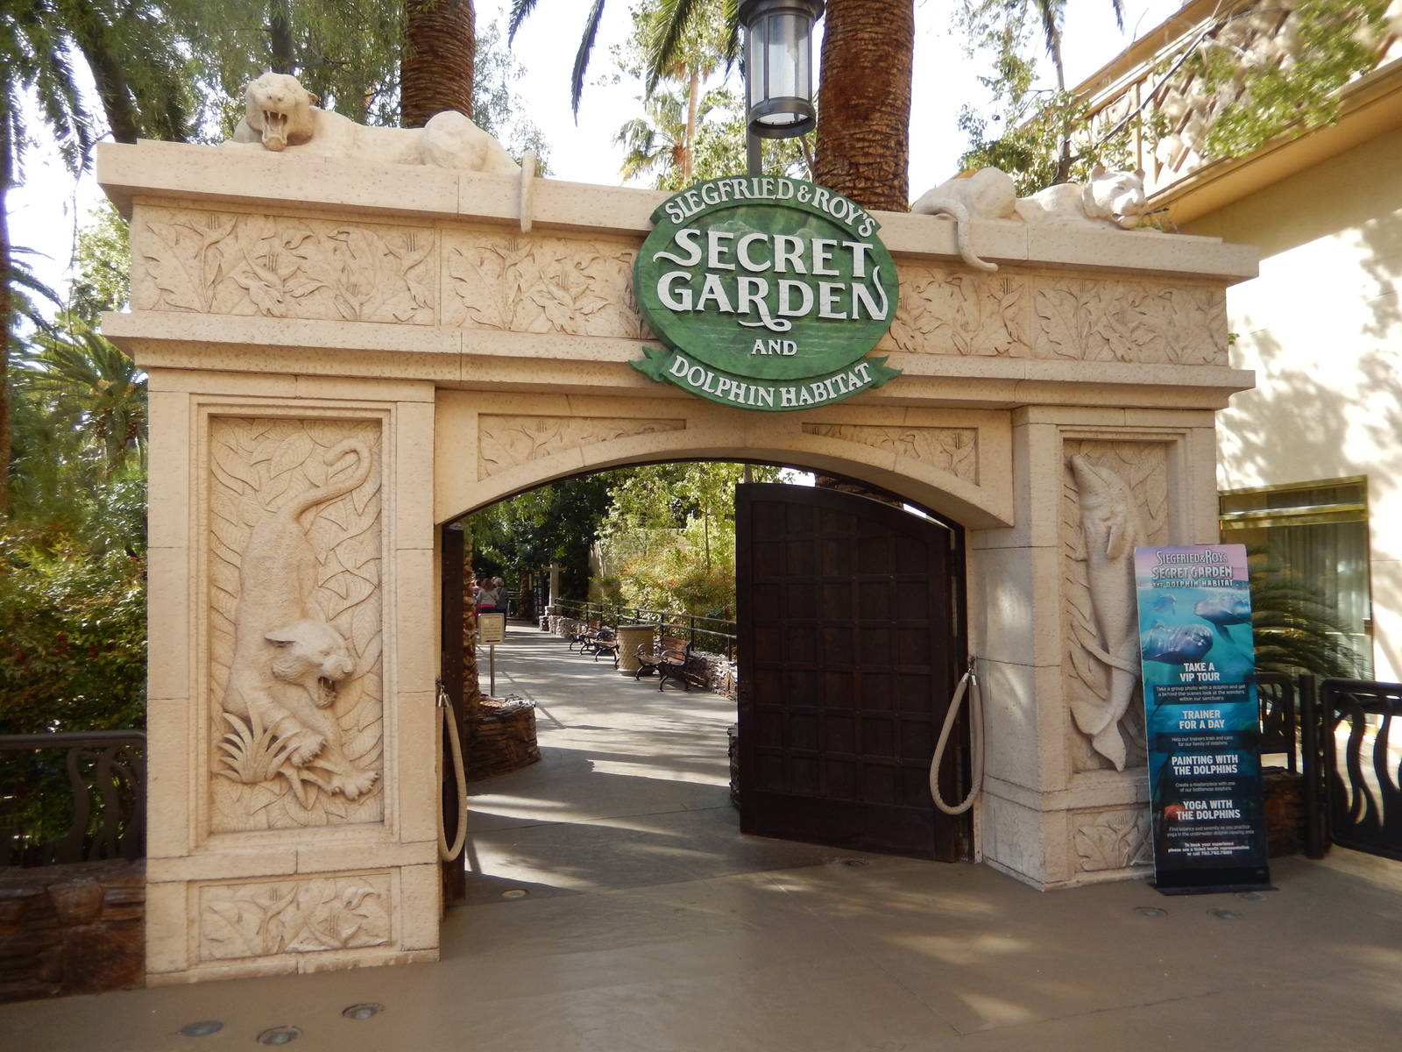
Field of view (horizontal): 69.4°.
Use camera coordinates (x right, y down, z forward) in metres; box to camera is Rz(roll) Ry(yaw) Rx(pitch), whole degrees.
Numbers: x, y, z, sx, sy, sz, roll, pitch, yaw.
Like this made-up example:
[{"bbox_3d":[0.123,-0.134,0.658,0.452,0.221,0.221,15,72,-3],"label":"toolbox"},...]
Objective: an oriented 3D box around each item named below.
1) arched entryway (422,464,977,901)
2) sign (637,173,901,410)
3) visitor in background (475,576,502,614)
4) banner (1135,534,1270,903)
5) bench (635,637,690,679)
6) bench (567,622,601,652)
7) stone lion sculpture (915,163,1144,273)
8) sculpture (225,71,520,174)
[{"bbox_3d":[0.204,0.775,5.479,3.120,2.420,0.600,0,-3,-15],"label":"arched entryway"},{"bbox_3d":[0.352,-1.155,4.984,1.410,1.170,0.130,0,-3,-15],"label":"sign"},{"bbox_3d":[-5.934,2.299,28.367,0.520,1.660,0.340,0,-3,-11],"label":"visitor in background"},{"bbox_3d":[2.798,1.023,5.588,0.630,1.860,0.200,-1,-3,-3],"label":"banner"},{"bbox_3d":[-0.604,2.170,16.232,0.600,0.750,1.850,0,-3,-15],"label":"bench"},{"bbox_3d":[-2.690,2.547,23.671,0.600,0.750,1.830,0,-3,-15],"label":"bench"},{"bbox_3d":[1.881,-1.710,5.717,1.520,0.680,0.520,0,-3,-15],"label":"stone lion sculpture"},{"bbox_3d":[-1.531,-1.832,4.807,1.320,0.480,0.500,0,-3,-15],"label":"sculpture"}]

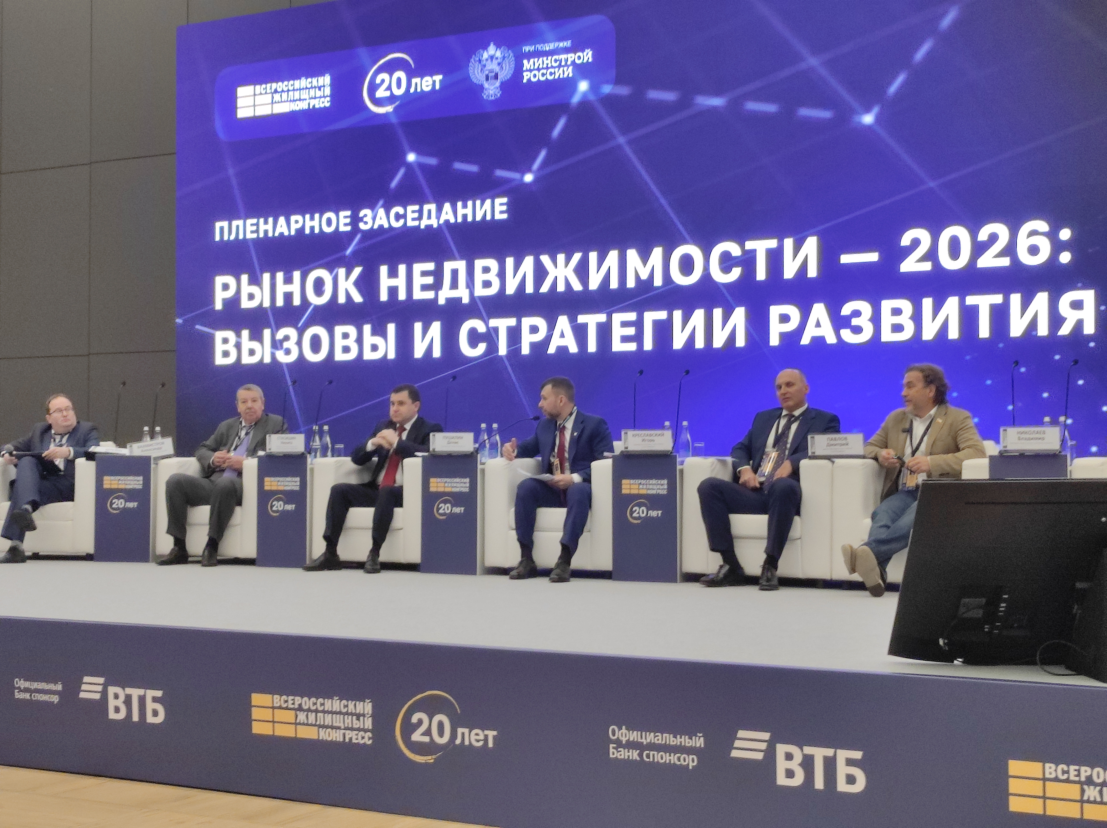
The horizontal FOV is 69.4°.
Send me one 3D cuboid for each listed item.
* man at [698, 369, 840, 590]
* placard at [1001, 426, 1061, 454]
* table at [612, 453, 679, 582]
[{"bbox_3d":[1.227,0.329,4.455,0.749,1.180,0.769,-1,-2,22],"label":"man"},{"bbox_3d":[2.488,0.138,4.177,0.290,0.140,0.080,-1,-2,18],"label":"placard"},{"bbox_3d":[0.579,0.606,4.798,0.380,0.732,0.420,-1,-1,15],"label":"table"}]

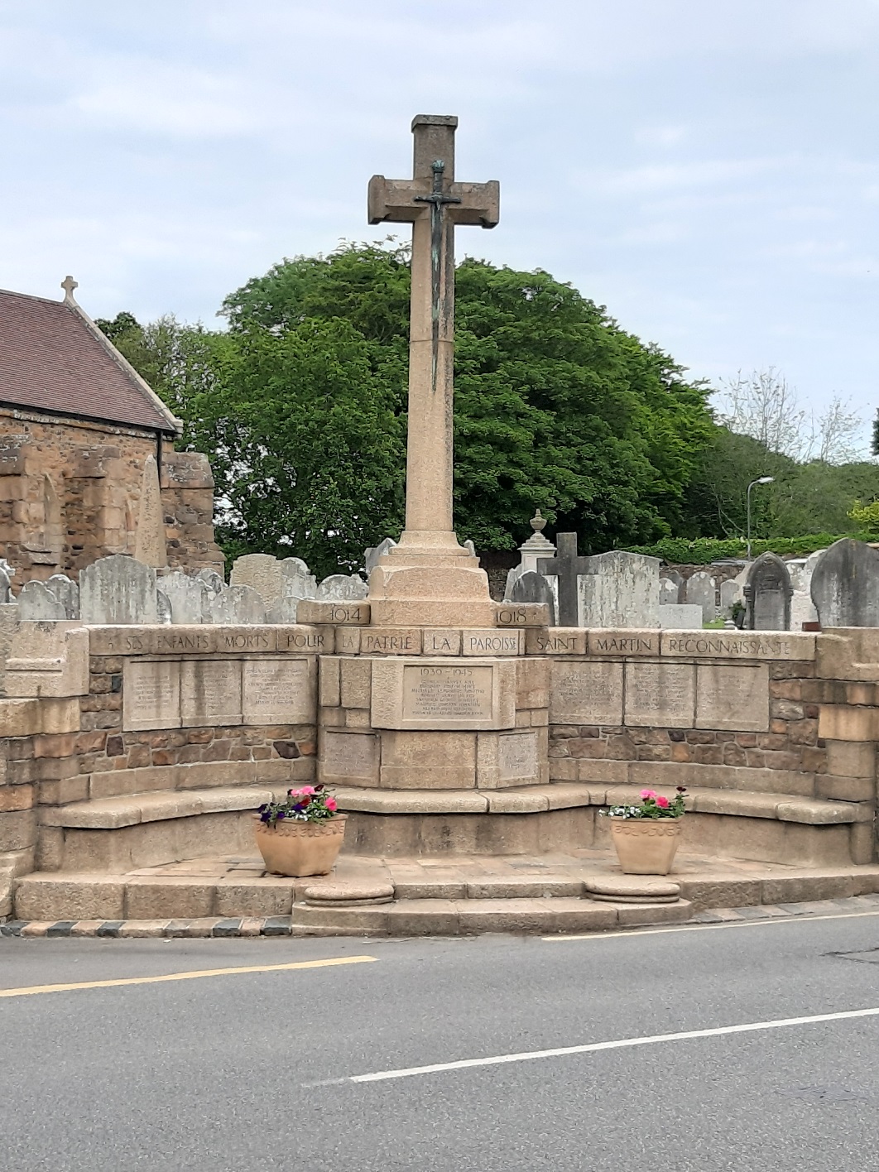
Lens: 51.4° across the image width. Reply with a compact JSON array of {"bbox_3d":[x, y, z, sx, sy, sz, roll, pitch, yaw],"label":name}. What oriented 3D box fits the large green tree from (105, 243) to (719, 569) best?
[{"bbox_3d":[-0.990,-5.461,33.500,21.500,13.900,16.000,1,-1,0],"label":"large green tree"}]

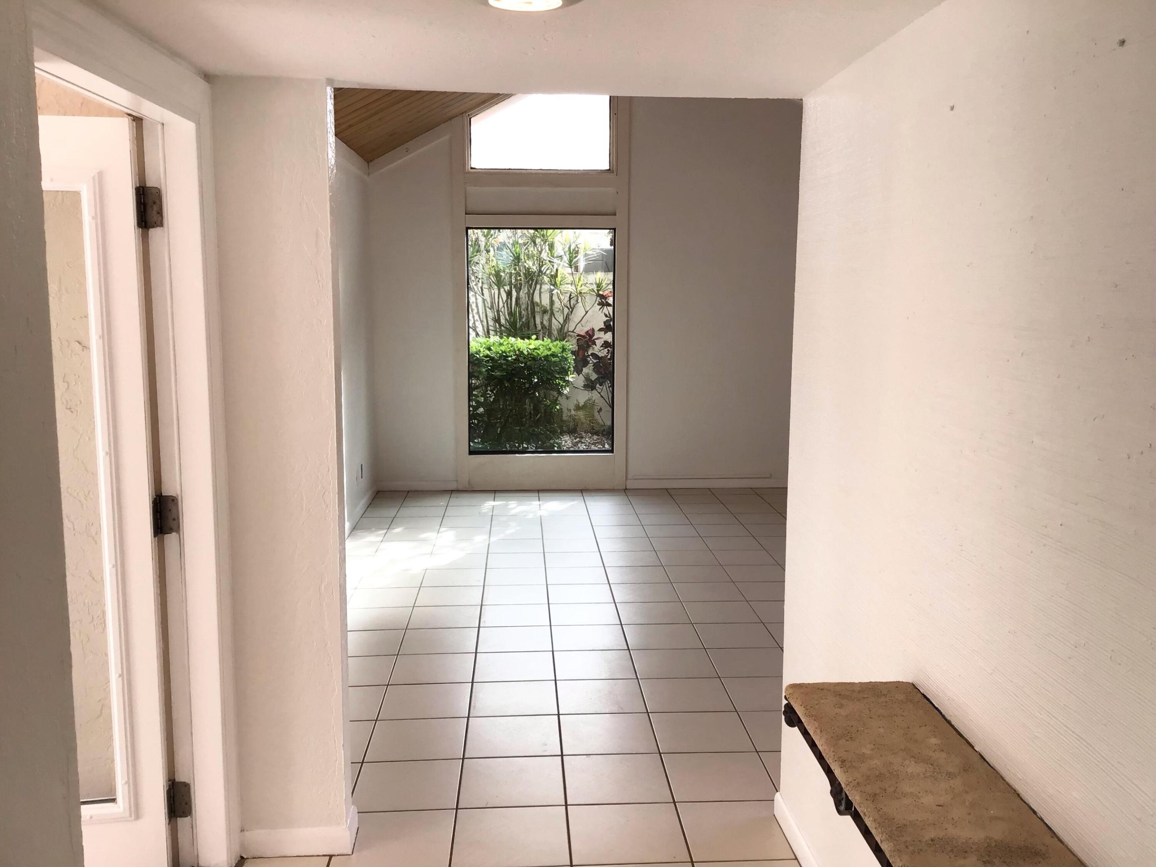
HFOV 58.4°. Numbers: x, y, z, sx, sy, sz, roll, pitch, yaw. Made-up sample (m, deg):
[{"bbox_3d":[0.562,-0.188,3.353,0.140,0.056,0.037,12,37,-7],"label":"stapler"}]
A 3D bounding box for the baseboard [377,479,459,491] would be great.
[{"bbox_3d":[-1.272,0.420,8.237,0.635,0.082,0.017,0,8,-3],"label":"baseboard"}]

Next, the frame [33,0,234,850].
[{"bbox_3d":[-0.992,0.232,2.245,0.165,2.130,1.108,0,8,-3],"label":"frame"}]

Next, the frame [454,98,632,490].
[{"bbox_3d":[-0.284,-1.155,8.111,1.355,3.238,0.120,0,8,-3],"label":"frame"}]

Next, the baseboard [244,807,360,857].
[{"bbox_3d":[-0.804,1.155,3.026,0.309,0.087,0.151,0,8,-3],"label":"baseboard"}]

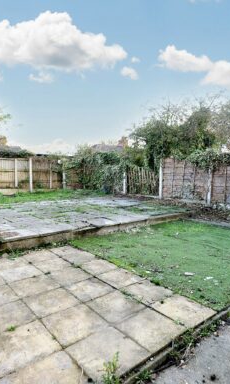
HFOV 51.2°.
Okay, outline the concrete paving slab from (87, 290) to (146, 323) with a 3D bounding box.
[{"bbox_3d":[-0.004,1.116,2.336,0.448,0.045,0.448,-2,4,-40],"label":"concrete paving slab"}]

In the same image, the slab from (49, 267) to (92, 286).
[{"bbox_3d":[-0.575,1.071,3.028,0.448,0.045,0.448,-2,4,-40],"label":"slab"}]

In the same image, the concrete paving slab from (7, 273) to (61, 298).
[{"bbox_3d":[-0.911,1.081,2.721,0.443,0.042,0.443,-2,5,-40],"label":"concrete paving slab"}]

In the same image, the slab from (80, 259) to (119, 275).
[{"bbox_3d":[-0.242,1.059,3.325,0.448,0.045,0.448,-2,4,-40],"label":"slab"}]

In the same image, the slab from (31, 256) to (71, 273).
[{"bbox_3d":[-0.813,0.988,3.175,0.412,0.045,0.475,-2,4,-39],"label":"slab"}]

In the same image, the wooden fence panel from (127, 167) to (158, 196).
[{"bbox_3d":[1.100,-0.420,9.660,0.060,1.150,1.780,-3,5,-39],"label":"wooden fence panel"}]

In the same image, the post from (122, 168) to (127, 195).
[{"bbox_3d":[0.430,-0.490,10.450,0.100,1.220,0.100,-3,5,-39],"label":"post"}]

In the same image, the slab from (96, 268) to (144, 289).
[{"bbox_3d":[0.047,1.083,2.952,0.443,0.042,0.443,-2,5,-40],"label":"slab"}]

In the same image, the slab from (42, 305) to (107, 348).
[{"bbox_3d":[-0.339,1.132,2.047,0.443,0.042,0.443,-2,5,-40],"label":"slab"}]

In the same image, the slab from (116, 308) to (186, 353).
[{"bbox_3d":[0.281,1.139,1.995,0.448,0.045,0.448,-2,4,-40],"label":"slab"}]

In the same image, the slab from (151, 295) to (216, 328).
[{"bbox_3d":[0.582,1.052,2.112,0.387,0.045,0.416,-2,4,-39],"label":"slab"}]

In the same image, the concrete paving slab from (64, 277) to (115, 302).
[{"bbox_3d":[-0.291,1.093,2.681,0.448,0.045,0.448,-2,4,-40],"label":"concrete paving slab"}]

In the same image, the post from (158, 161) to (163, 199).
[{"bbox_3d":[1.777,-0.472,9.250,0.110,1.529,0.110,-2,4,-40],"label":"post"}]

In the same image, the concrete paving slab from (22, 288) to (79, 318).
[{"bbox_3d":[-0.591,1.041,2.241,0.404,0.045,0.404,-2,4,-39],"label":"concrete paving slab"}]

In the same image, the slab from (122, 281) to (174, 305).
[{"bbox_3d":[0.330,1.109,2.605,0.443,0.042,0.443,-2,5,-40],"label":"slab"}]

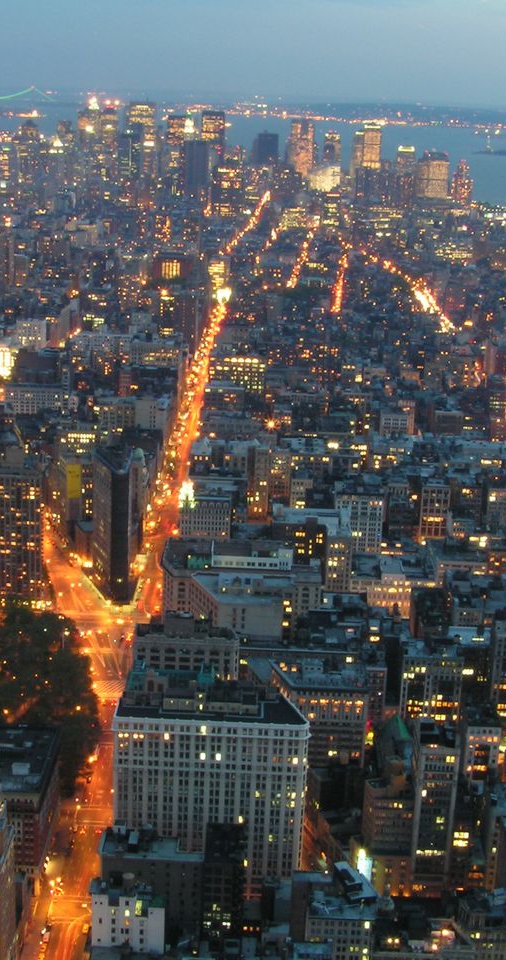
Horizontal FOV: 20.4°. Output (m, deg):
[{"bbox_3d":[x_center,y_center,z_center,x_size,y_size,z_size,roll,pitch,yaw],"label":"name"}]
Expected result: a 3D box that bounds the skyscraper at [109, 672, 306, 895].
[{"bbox_3d":[-17.380,124.980,619.560,82.000,73.000,60.000,2,16,1],"label":"skyscraper"}]

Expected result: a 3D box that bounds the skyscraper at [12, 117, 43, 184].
[{"bbox_3d":[-770.170,-1134.480,4820.310,72.000,179.000,65.000,3,16,1],"label":"skyscraper"}]

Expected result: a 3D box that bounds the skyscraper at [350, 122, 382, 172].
[{"bbox_3d":[367.920,-1007.760,4437.160,62.000,225.000,56.000,1,16,-2],"label":"skyscraper"}]

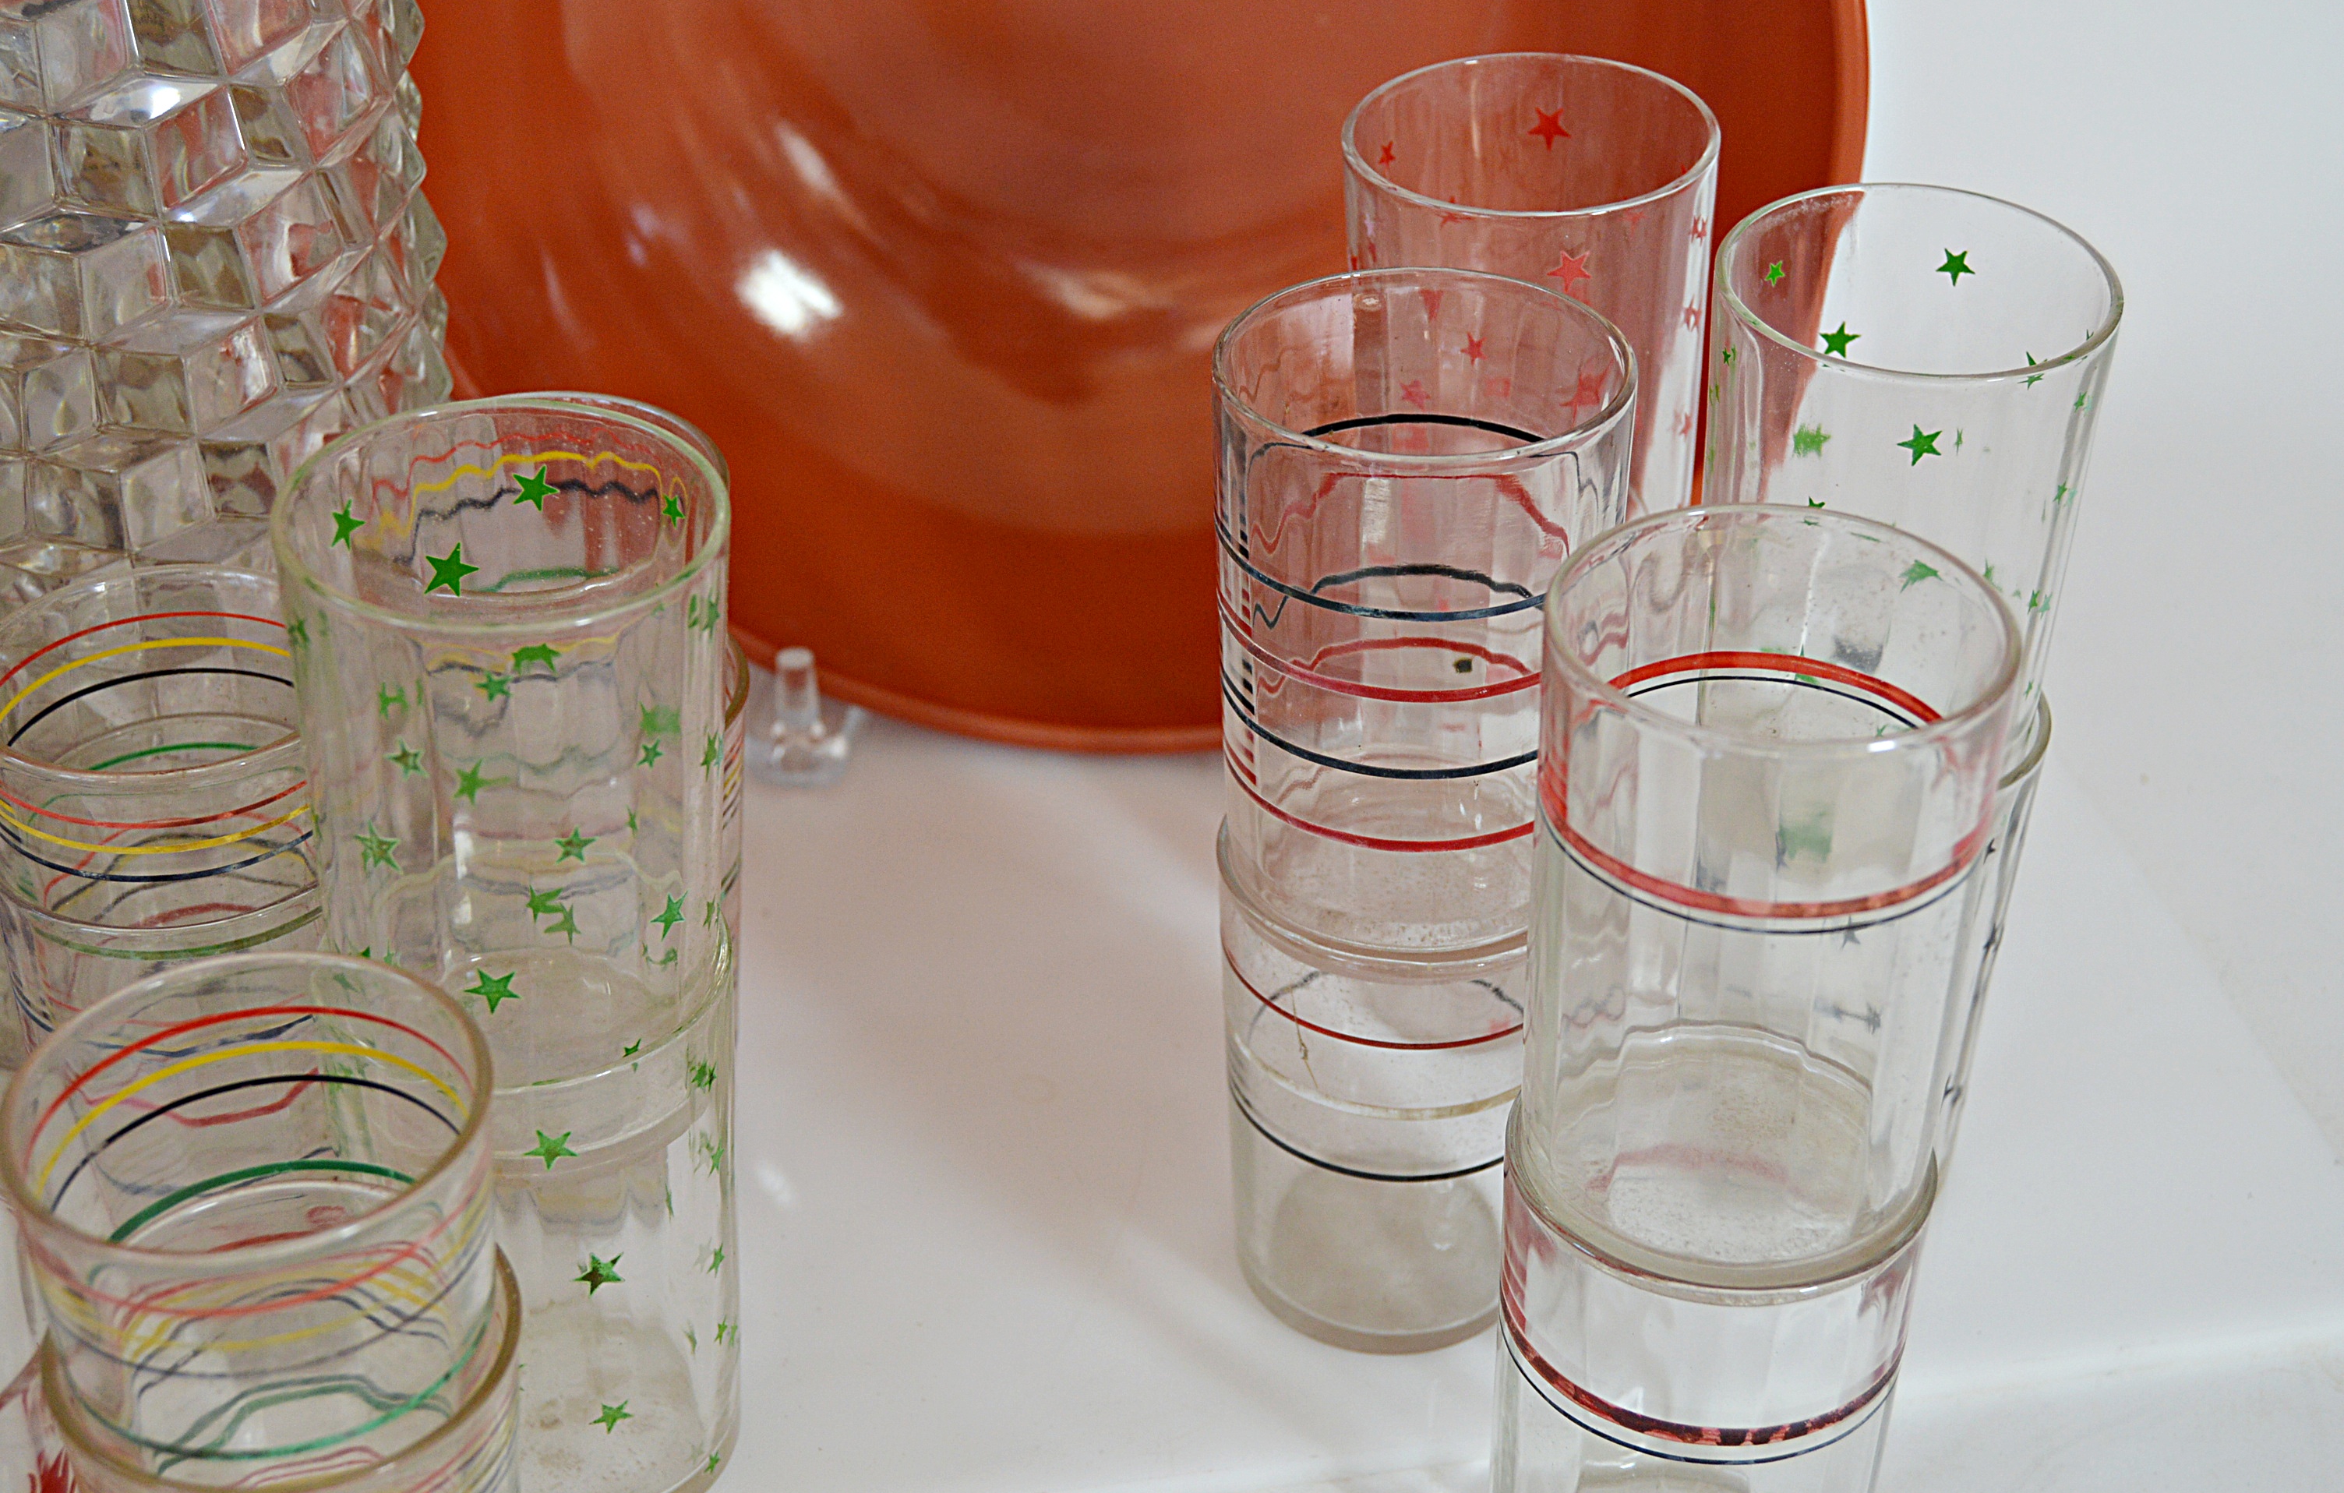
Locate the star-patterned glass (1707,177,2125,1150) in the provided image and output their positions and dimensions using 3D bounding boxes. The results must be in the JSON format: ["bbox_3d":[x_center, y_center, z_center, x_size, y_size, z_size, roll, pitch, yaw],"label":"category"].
[{"bbox_3d":[0.130,0.001,0.646,0.070,0.200,0.070,0,35,0],"label":"star-patterned glass"}]

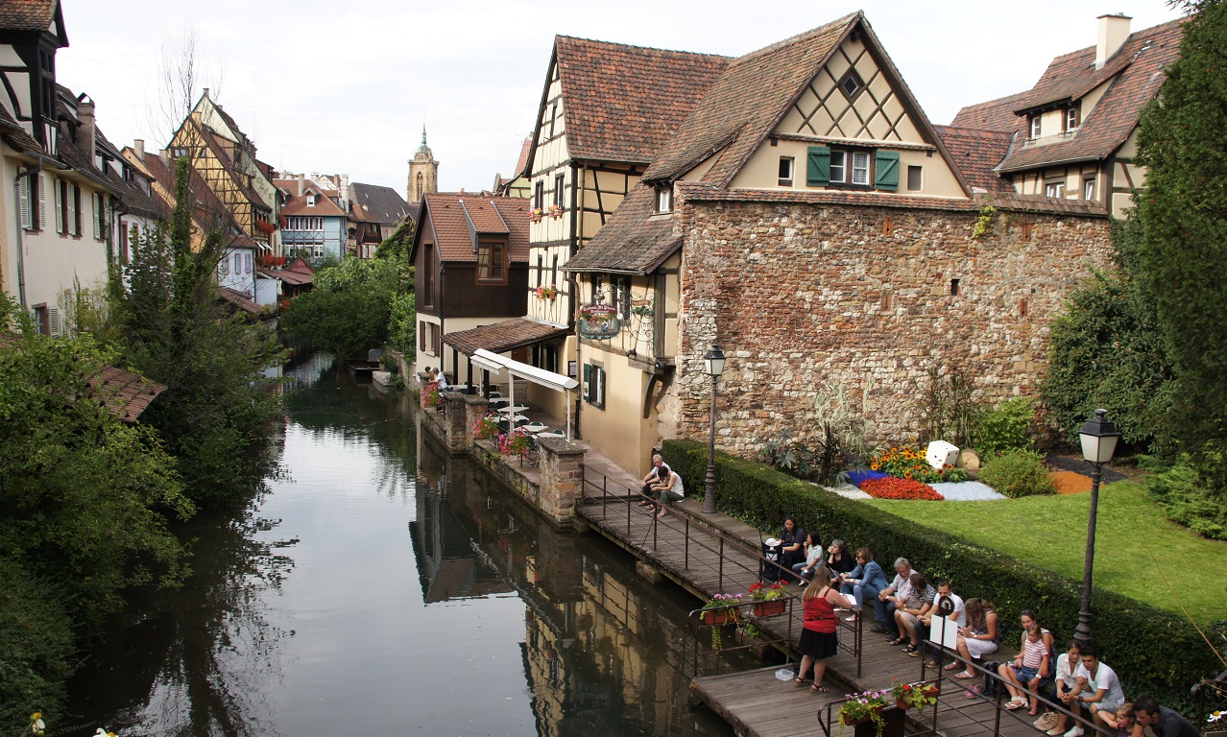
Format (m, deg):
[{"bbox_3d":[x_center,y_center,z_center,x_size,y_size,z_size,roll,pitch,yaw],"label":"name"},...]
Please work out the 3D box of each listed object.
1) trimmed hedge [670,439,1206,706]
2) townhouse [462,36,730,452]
[{"bbox_3d":[4.171,2.935,16.814,0.740,1.020,12.870,-2,7,-24],"label":"trimmed hedge"},{"bbox_3d":[1.586,-4.488,32.197,9.000,12.700,6.100,-1,7,-20],"label":"townhouse"}]

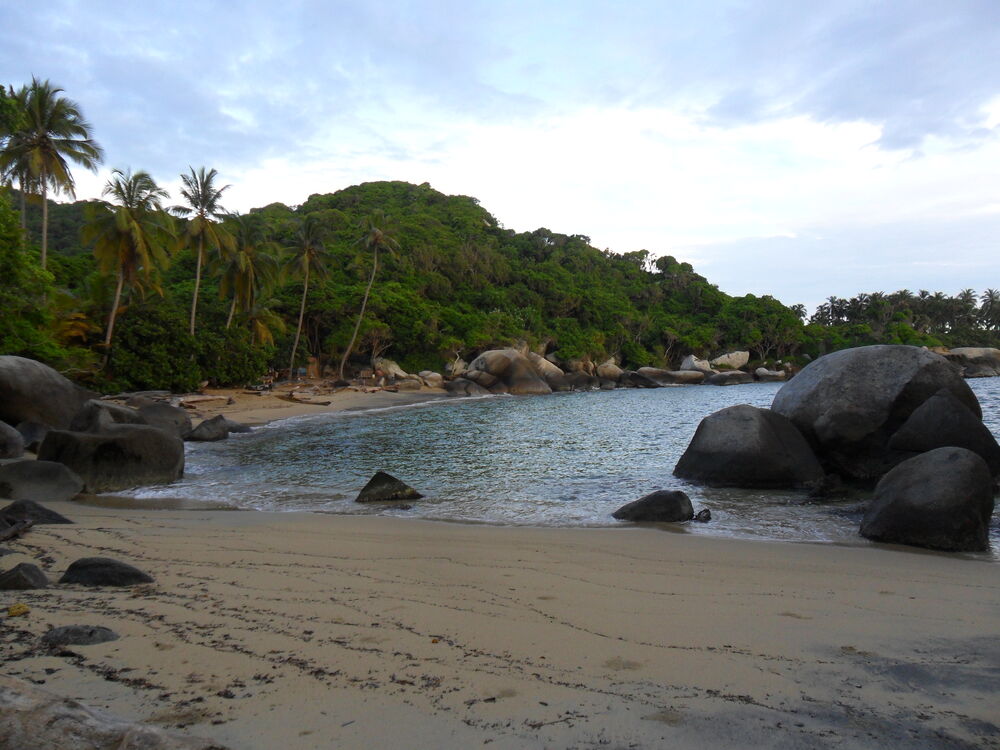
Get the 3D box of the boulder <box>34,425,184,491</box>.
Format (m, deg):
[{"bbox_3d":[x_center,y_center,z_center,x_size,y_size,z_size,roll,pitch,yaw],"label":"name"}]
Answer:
[{"bbox_3d":[-7.050,1.440,14.200,2.350,1.120,1.800,0,1,-26],"label":"boulder"}]

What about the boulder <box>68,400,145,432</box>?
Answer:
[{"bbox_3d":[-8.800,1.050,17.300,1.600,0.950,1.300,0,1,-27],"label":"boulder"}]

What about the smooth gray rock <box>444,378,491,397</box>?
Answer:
[{"bbox_3d":[-2.360,0.950,57.000,3.300,1.350,2.400,0,1,-2],"label":"smooth gray rock"}]

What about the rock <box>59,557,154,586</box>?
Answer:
[{"bbox_3d":[-2.930,1.445,5.830,0.640,0.200,0.380,0,1,-27],"label":"rock"}]

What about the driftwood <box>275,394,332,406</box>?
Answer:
[{"bbox_3d":[-10.000,1.300,39.800,3.000,0.500,0.800,0,1,-24],"label":"driftwood"}]

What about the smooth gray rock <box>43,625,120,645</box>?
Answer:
[{"bbox_3d":[-2.420,1.500,4.500,0.400,0.090,0.250,0,1,-28],"label":"smooth gray rock"}]

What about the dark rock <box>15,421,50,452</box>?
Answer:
[{"bbox_3d":[-9.900,1.270,16.600,0.900,0.720,0.850,0,1,-30],"label":"dark rock"}]

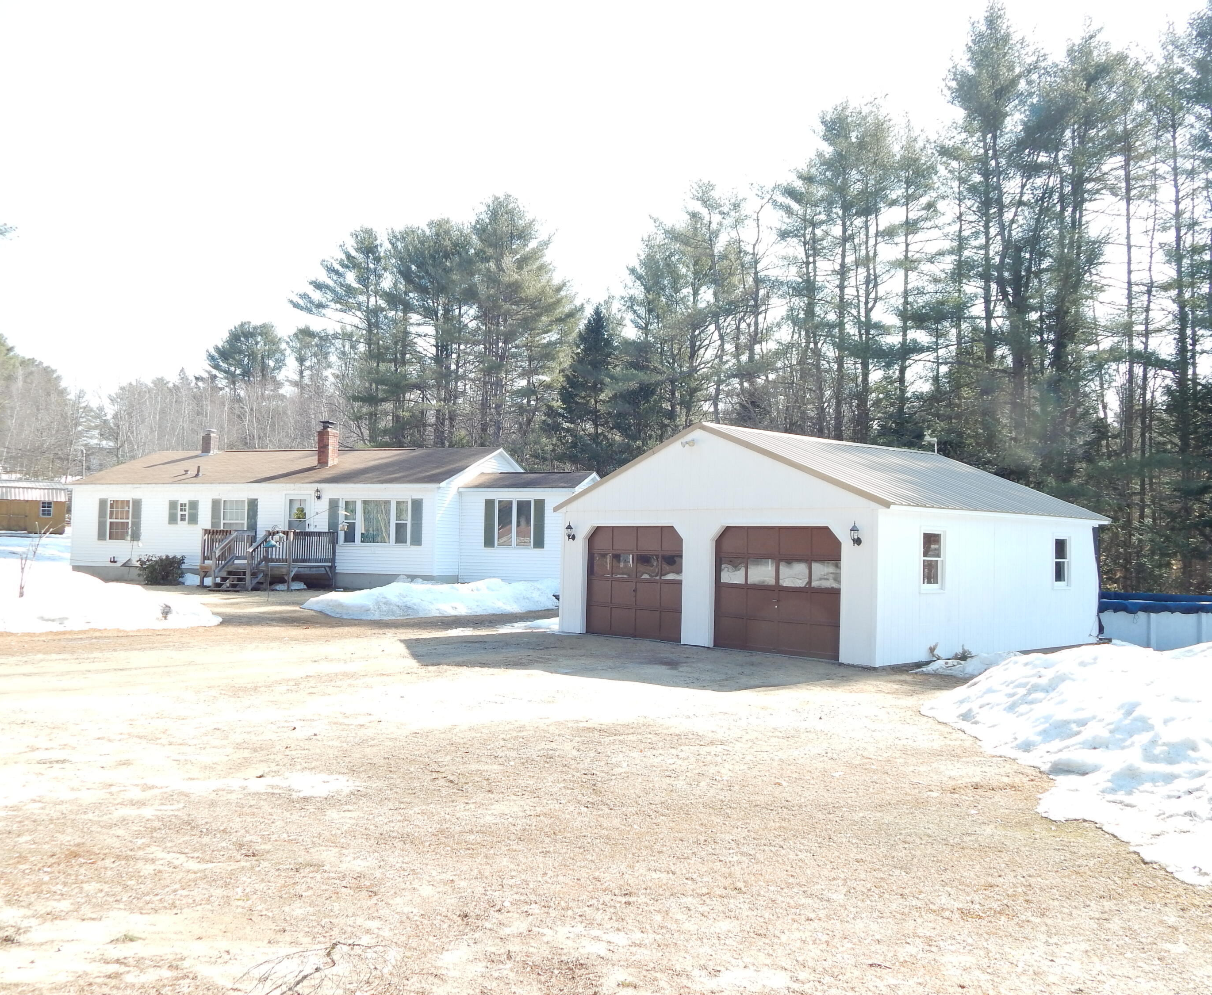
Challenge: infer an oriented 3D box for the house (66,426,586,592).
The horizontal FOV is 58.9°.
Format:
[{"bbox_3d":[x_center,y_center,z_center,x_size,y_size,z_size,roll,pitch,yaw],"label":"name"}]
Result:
[{"bbox_3d":[-8.663,0.415,37.832,17.937,5.270,9.880,0,-3,18],"label":"house"}]

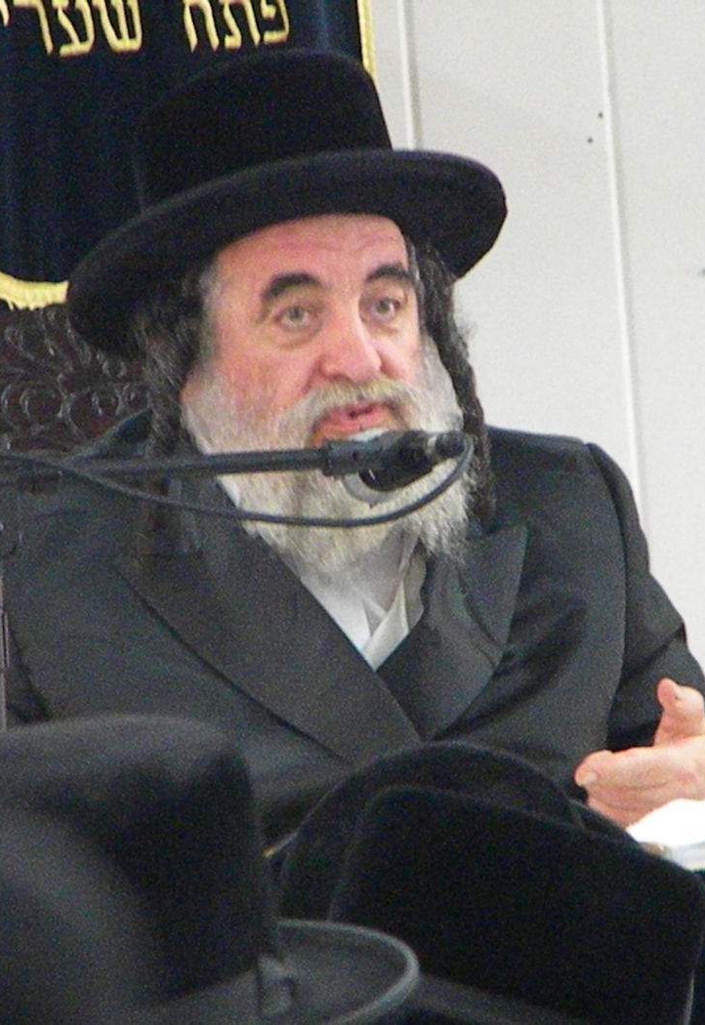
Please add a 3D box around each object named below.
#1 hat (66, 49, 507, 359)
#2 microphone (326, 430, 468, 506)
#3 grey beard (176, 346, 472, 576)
[{"bbox_3d":[-0.059,-0.232,9.192,0.305,0.130,0.340,-3,-23,-23],"label":"hat"},{"bbox_3d":[0.031,-0.033,8.900,0.057,0.055,0.170,-4,-4,-20],"label":"microphone"},{"bbox_3d":[-0.019,-0.036,9.130,0.170,0.152,0.125,-5,-8,-23],"label":"grey beard"}]

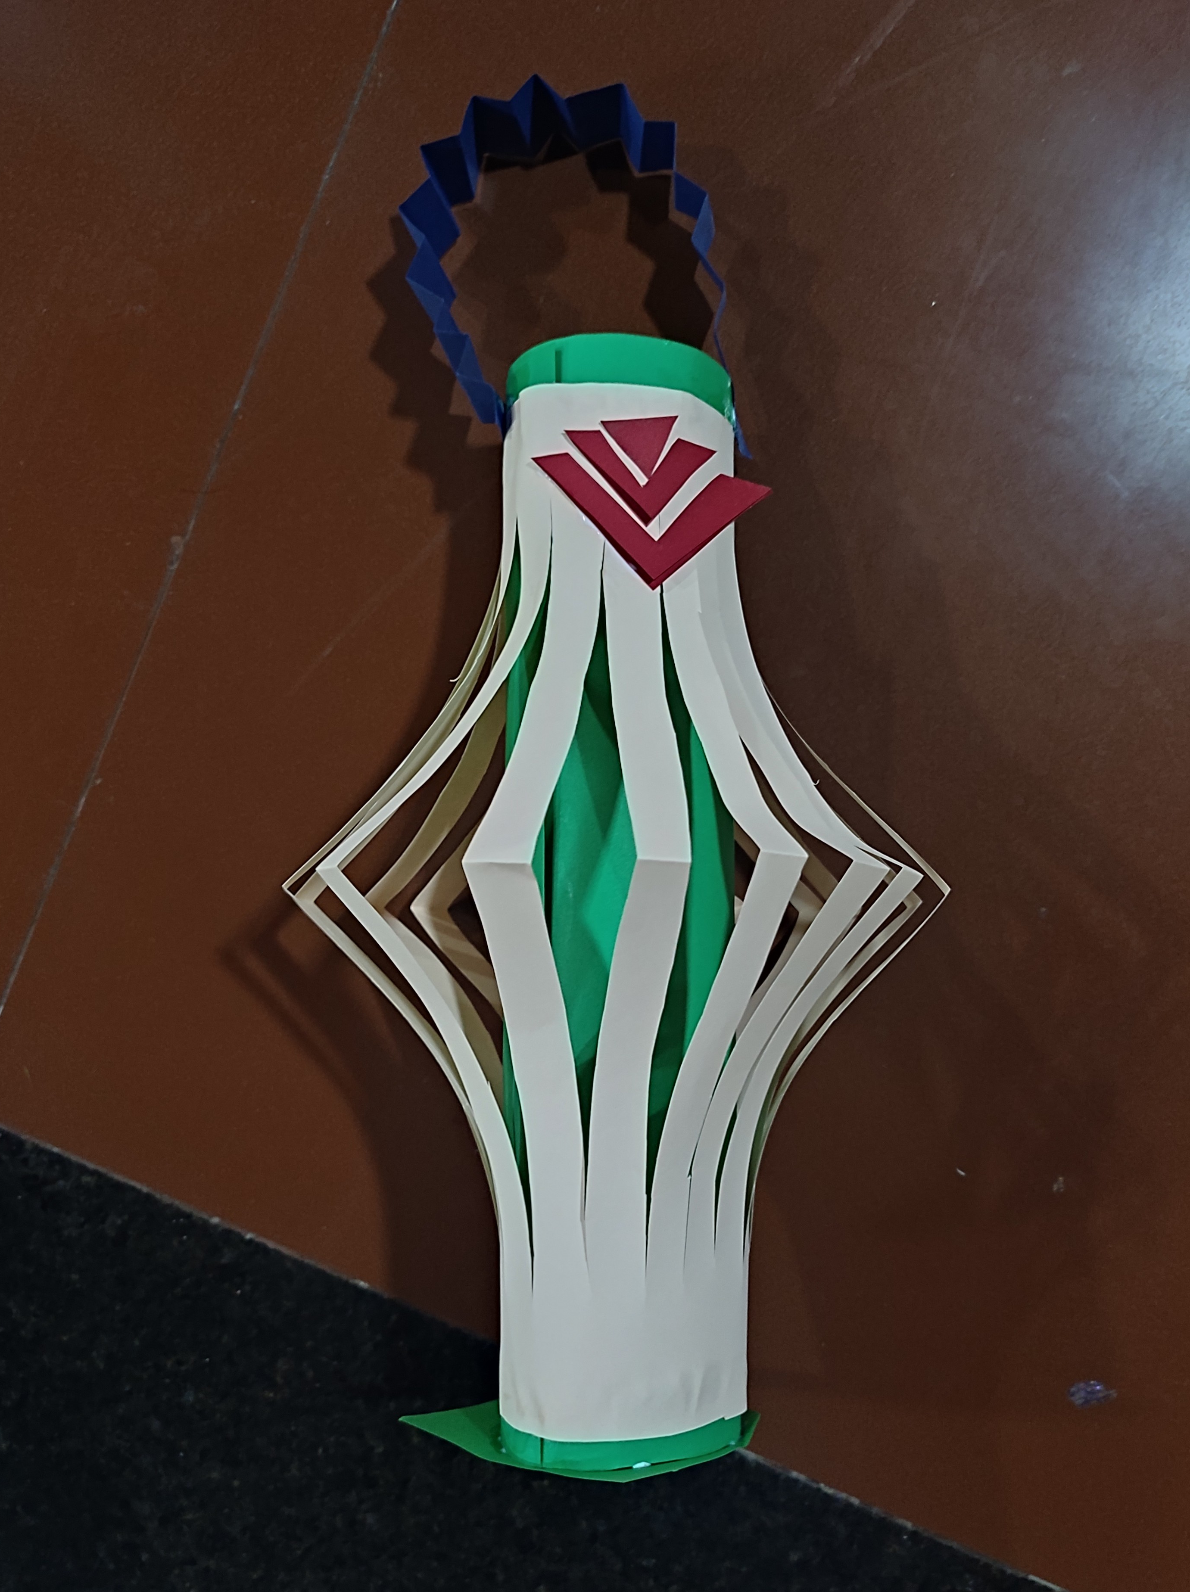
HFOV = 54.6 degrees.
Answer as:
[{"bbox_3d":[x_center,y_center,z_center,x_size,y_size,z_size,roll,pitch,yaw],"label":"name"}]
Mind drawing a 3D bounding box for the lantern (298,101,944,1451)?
[{"bbox_3d":[0.006,-0.024,0.319,0.183,0.172,0.375,0,83,0],"label":"lantern"}]

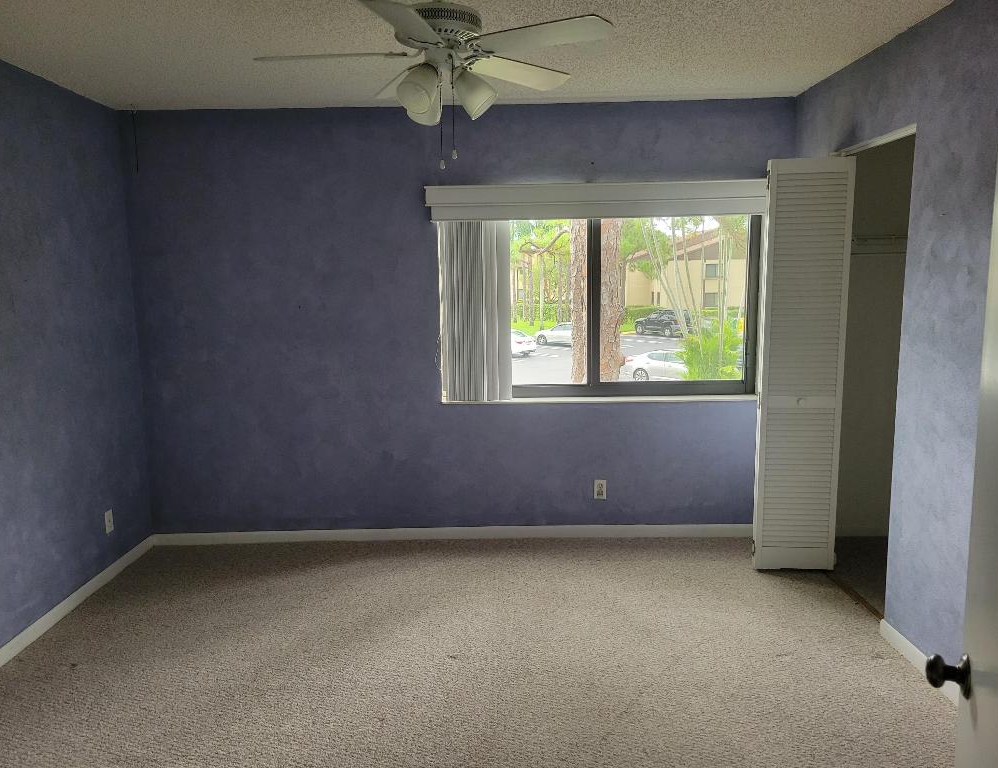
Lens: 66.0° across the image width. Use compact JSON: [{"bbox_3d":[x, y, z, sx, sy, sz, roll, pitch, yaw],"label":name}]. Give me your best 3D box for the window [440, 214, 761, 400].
[{"bbox_3d":[0.573,-0.437,4.318,1.789,1.071,0.110,-1,8,0],"label":"window"}]

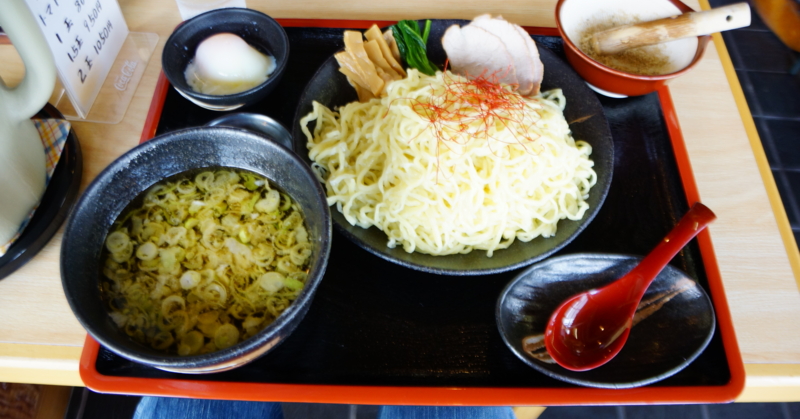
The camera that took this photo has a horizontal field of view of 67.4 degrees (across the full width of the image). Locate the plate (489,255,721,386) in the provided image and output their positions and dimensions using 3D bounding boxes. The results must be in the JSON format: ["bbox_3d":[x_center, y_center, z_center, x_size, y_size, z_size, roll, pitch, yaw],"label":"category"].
[{"bbox_3d":[0.137,0.076,0.405,0.151,0.024,0.095,4,60,0],"label":"plate"}]

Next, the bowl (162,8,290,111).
[{"bbox_3d":[-0.137,-0.112,0.490,0.102,0.048,0.102,1,60,-1],"label":"bowl"}]

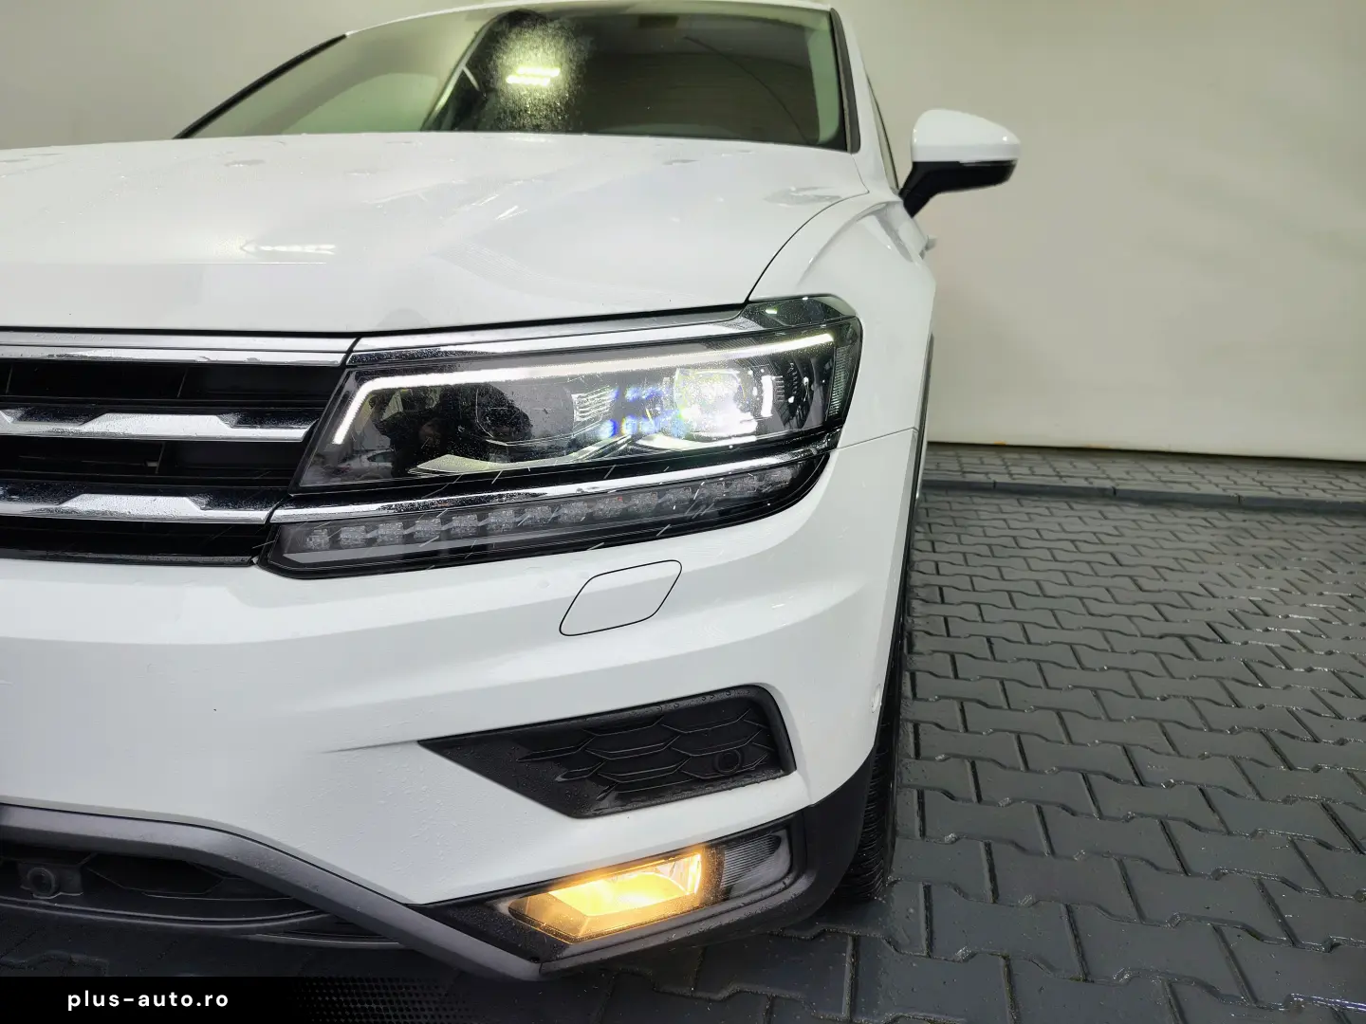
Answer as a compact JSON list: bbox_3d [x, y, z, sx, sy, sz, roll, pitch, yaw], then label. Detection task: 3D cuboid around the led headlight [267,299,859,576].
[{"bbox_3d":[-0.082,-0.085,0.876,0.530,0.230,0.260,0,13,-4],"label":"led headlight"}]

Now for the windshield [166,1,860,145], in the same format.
[{"bbox_3d":[-0.354,-0.935,2.071,1.460,0.130,0.920,4,47,13],"label":"windshield"}]

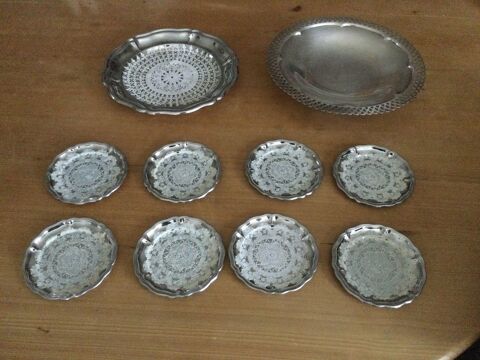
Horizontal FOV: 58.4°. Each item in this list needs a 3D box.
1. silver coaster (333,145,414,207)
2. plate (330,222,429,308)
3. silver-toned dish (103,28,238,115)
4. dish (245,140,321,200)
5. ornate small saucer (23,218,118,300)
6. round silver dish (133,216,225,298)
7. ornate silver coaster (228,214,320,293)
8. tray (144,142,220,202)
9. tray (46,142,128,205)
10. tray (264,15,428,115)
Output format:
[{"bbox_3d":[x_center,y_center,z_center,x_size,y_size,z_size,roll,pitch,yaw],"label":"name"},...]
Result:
[{"bbox_3d":[0.173,-0.004,0.558,0.102,0.012,0.102,0,53,0],"label":"silver coaster"},{"bbox_3d":[0.154,0.096,0.482,0.102,0.012,0.102,0,53,0],"label":"plate"},{"bbox_3d":[-0.107,-0.169,0.679,0.210,0.021,0.210,0,53,0],"label":"silver-toned dish"},{"bbox_3d":[0.058,-0.011,0.564,0.102,0.012,0.102,0,53,0],"label":"dish"},{"bbox_3d":[-0.189,0.089,0.487,0.102,0.012,0.102,0,53,0],"label":"ornate small saucer"},{"bbox_3d":[-0.068,0.087,0.489,0.102,0.012,0.102,0,53,0],"label":"round silver dish"},{"bbox_3d":[0.038,0.084,0.491,0.102,0.012,0.102,0,53,0],"label":"ornate silver coaster"},{"bbox_3d":[-0.074,-0.009,0.562,0.102,0.012,0.102,0,53,0],"label":"tray"},{"bbox_3d":[-0.197,-0.007,0.561,0.102,0.012,0.102,0,53,0],"label":"tray"},{"bbox_3d":[0.164,-0.176,0.680,0.243,0.029,0.243,0,53,0],"label":"tray"}]

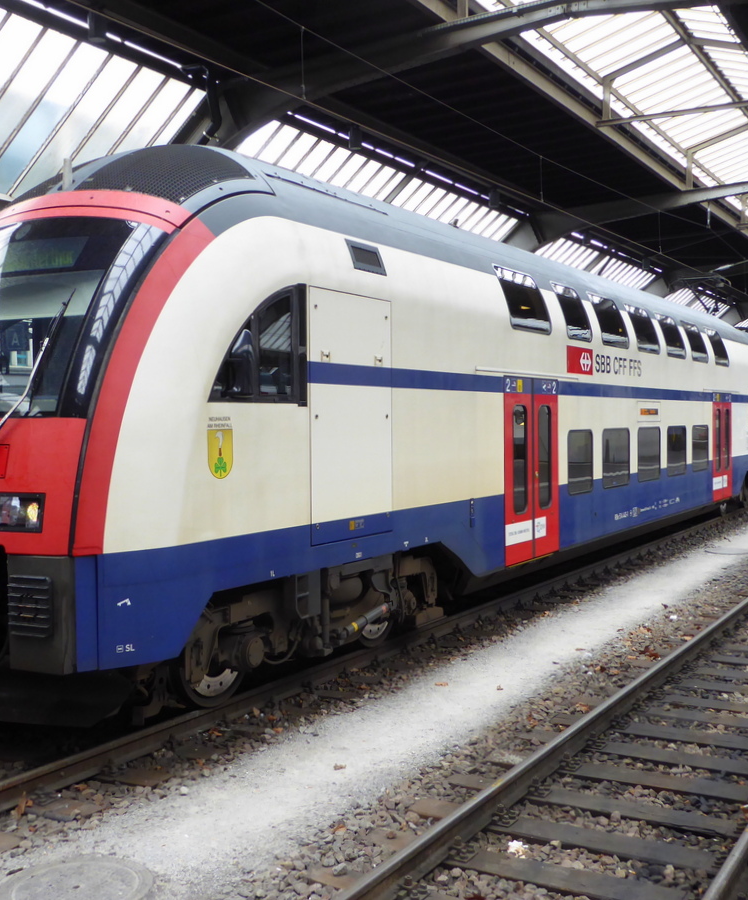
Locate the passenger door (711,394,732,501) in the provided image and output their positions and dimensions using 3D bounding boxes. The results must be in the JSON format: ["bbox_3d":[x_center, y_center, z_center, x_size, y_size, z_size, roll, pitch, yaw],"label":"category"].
[{"bbox_3d":[6.808,-0.063,21.750,0.090,2.080,1.692,0,2,29],"label":"passenger door"}]

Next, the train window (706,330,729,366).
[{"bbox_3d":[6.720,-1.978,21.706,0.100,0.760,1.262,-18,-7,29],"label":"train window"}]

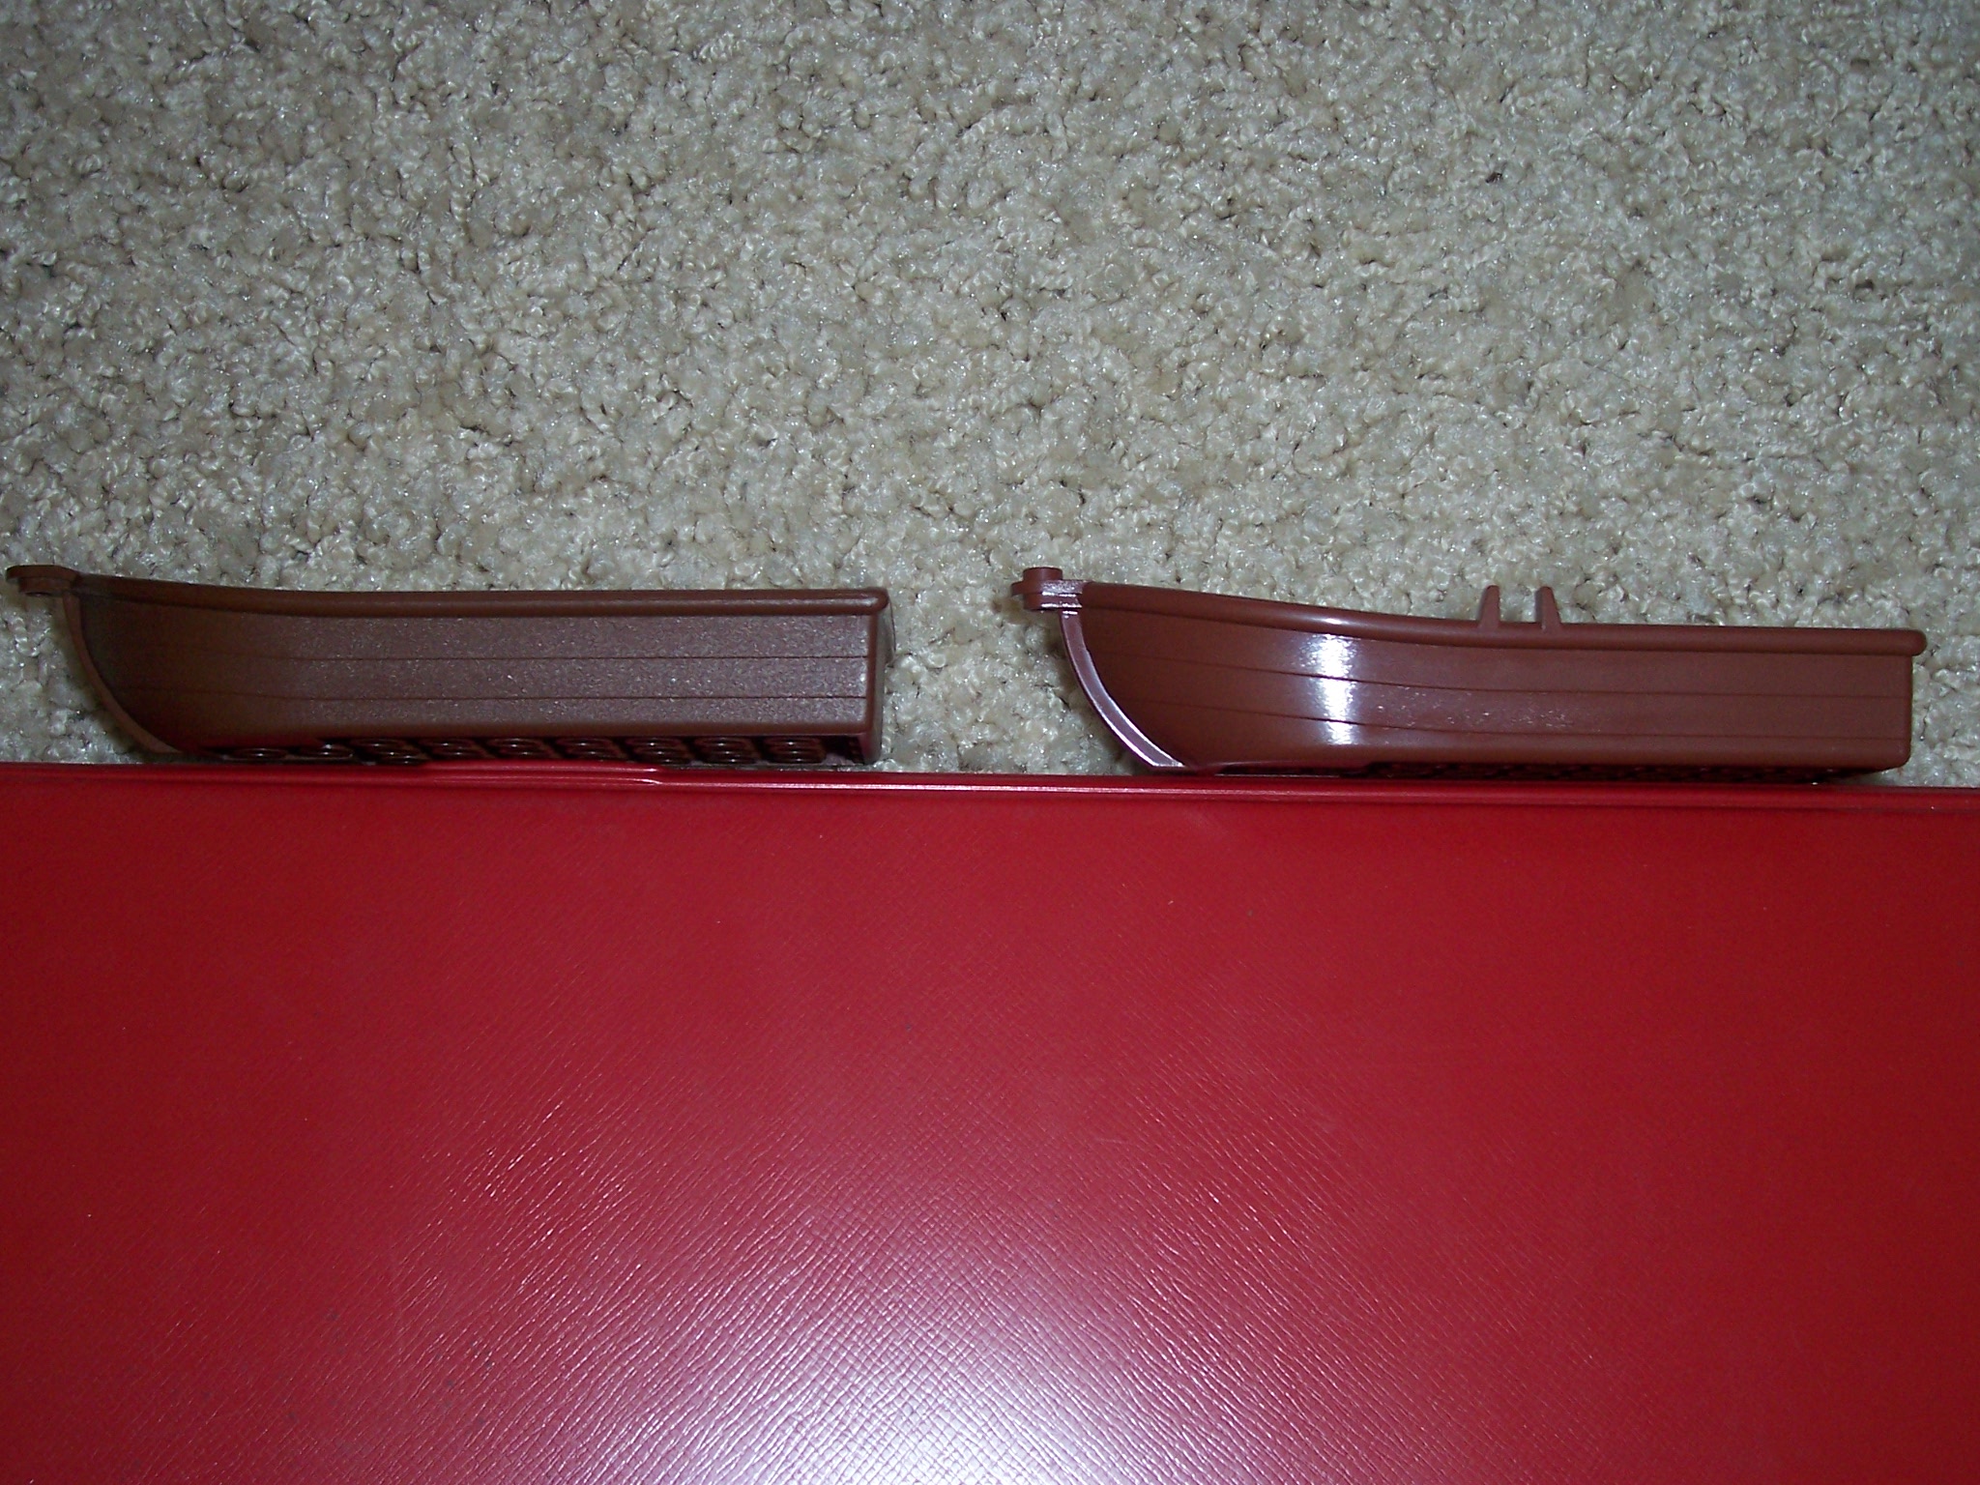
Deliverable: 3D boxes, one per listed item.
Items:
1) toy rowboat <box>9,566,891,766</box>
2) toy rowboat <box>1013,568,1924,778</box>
[{"bbox_3d":[-0.065,-0.010,0.289,0.107,0.040,0.023,0,83,-1],"label":"toy rowboat"},{"bbox_3d":[0.056,-0.009,0.300,0.107,0.040,0.025,1,85,-1],"label":"toy rowboat"}]

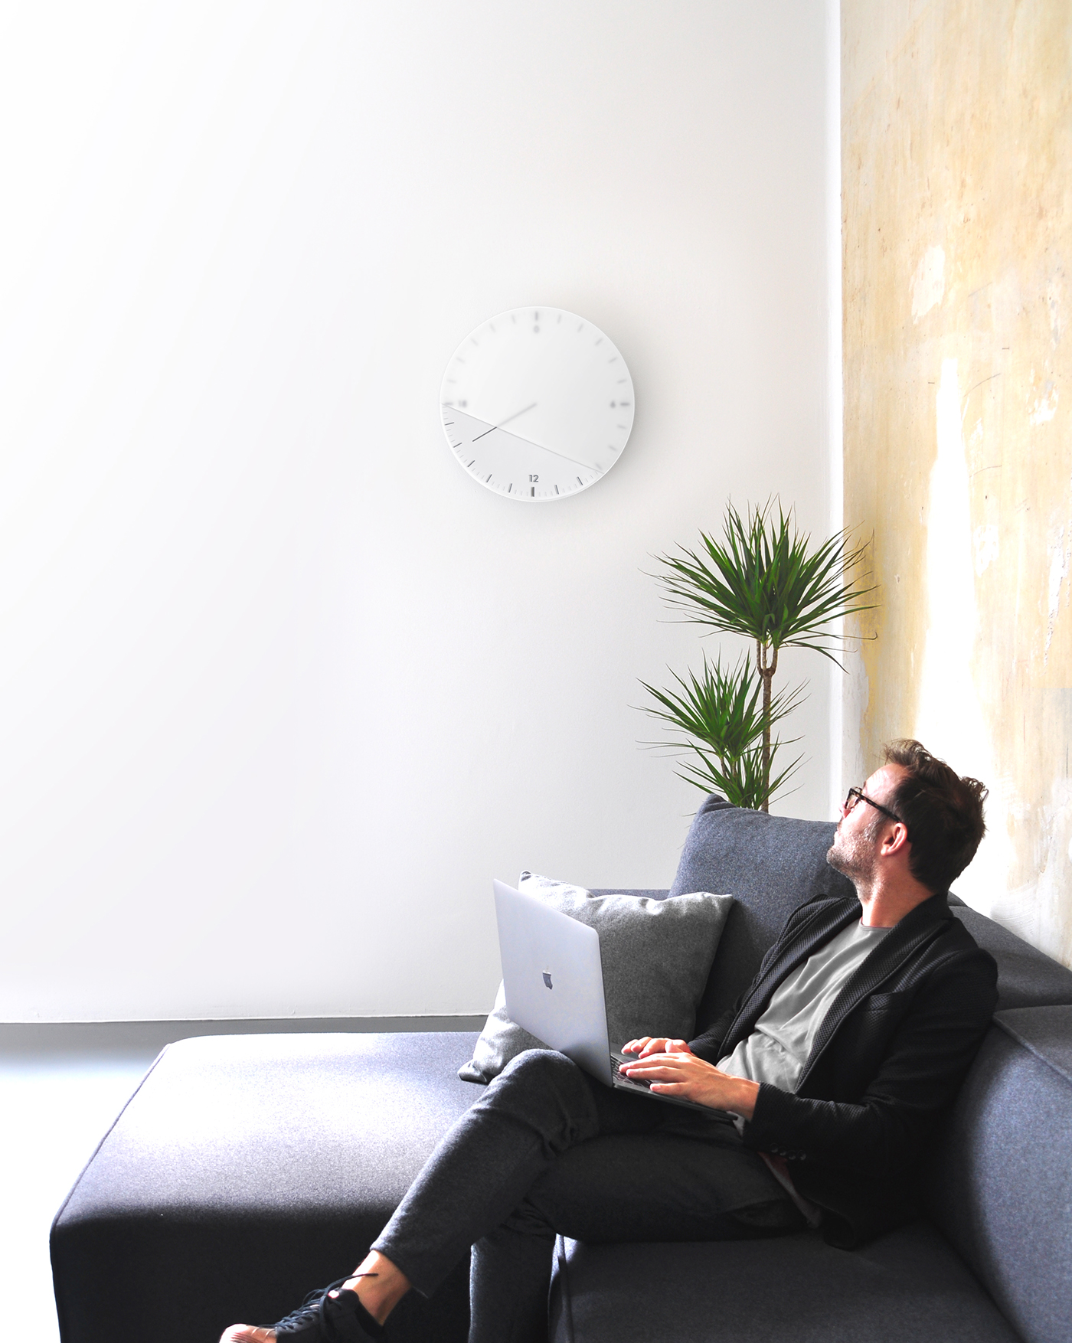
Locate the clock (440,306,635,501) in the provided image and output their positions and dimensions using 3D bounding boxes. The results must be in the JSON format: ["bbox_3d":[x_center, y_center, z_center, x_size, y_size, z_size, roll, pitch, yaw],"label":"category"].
[{"bbox_3d":[0.004,-0.900,4.060,0.650,0.650,0.045,0,3,-2],"label":"clock"}]

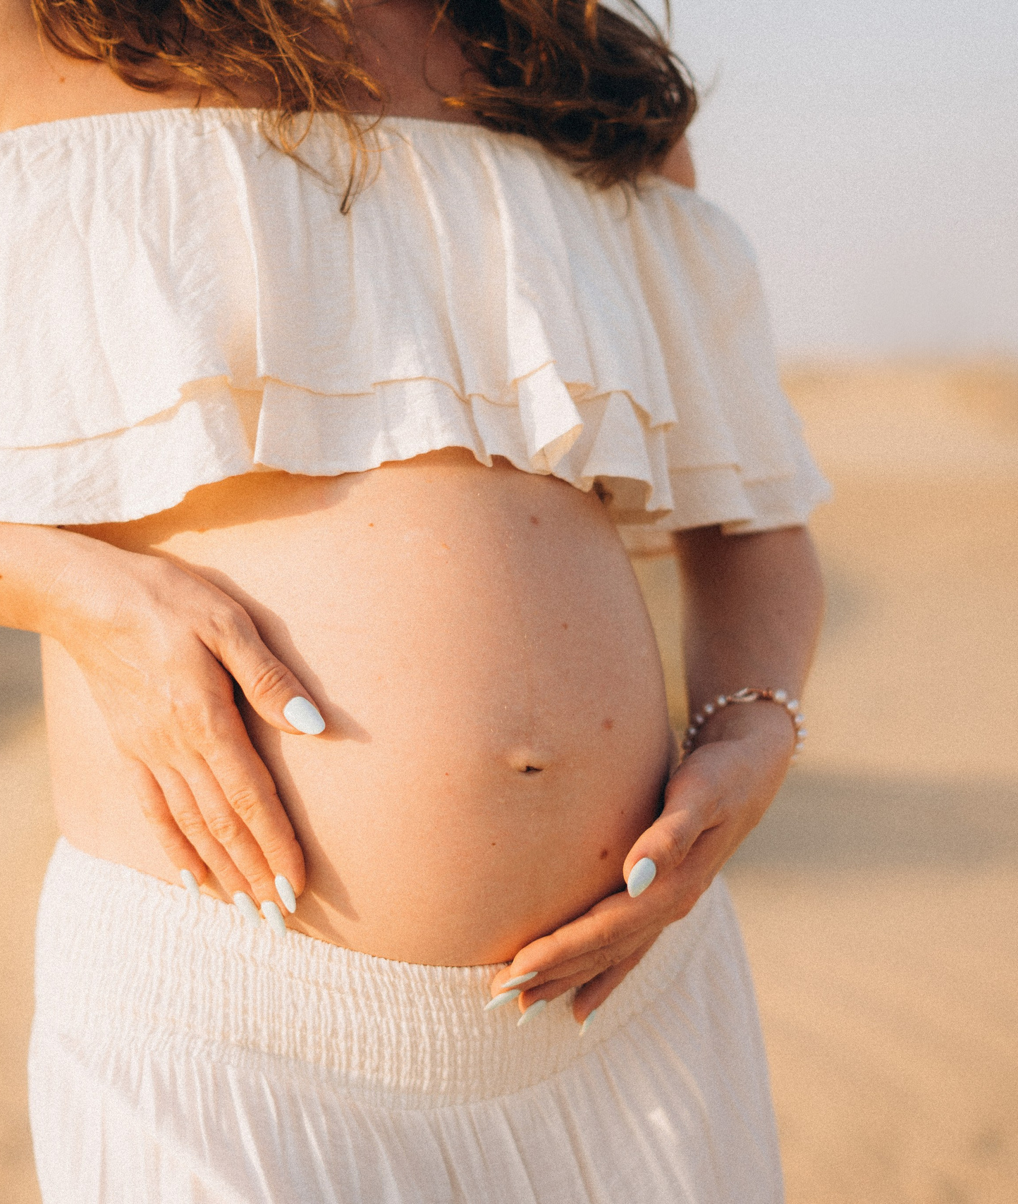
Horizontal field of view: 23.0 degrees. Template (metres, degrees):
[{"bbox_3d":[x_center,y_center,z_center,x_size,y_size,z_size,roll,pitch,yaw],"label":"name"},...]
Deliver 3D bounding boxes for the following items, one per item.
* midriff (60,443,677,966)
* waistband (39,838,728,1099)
[{"bbox_3d":[-0.072,0.034,1.213,0.305,0.220,0.300,-3,6,-28],"label":"midriff"},{"bbox_3d":[-0.060,0.155,1.234,0.345,0.108,0.285,-3,6,-28],"label":"waistband"}]

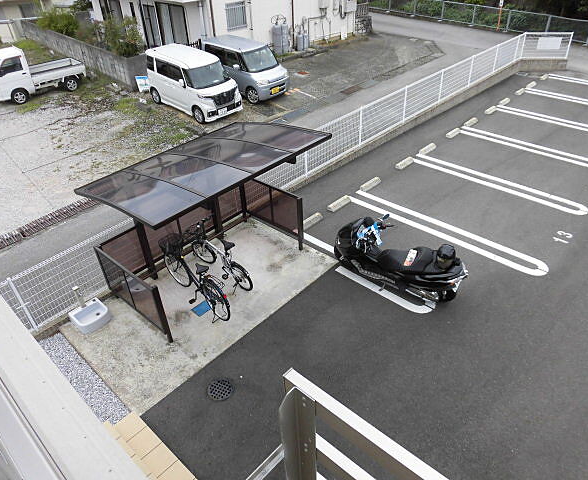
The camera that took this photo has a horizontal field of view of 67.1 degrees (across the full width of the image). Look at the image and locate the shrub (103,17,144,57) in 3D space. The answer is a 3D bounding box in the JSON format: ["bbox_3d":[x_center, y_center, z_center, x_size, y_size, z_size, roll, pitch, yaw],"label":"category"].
[{"bbox_3d":[-6.917,-8.256,18.000,1.500,1.650,1.600,27,44,32],"label":"shrub"}]

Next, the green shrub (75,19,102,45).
[{"bbox_3d":[-9.263,-9.353,20.000,1.200,1.100,1.250,27,44,32],"label":"green shrub"}]

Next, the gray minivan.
[{"bbox_3d":[-1.830,-6.228,16.209,3.400,1.700,1.475,30,45,35],"label":"gray minivan"}]

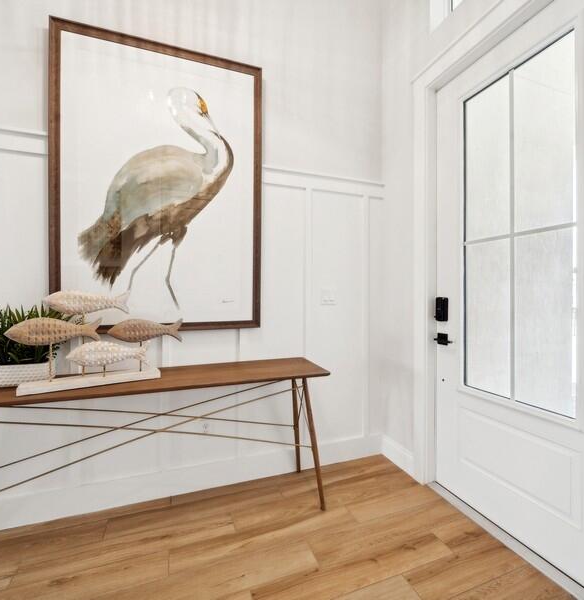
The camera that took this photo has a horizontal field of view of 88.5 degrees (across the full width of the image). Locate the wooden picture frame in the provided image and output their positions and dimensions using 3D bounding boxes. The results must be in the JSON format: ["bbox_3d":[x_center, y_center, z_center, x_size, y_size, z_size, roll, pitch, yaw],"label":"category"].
[{"bbox_3d":[-0.723,-0.637,1.732,1.100,1.635,0.040,0,0,-19],"label":"wooden picture frame"}]

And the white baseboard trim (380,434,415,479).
[{"bbox_3d":[0.731,1.085,2.093,0.018,0.147,0.315,0,0,-22],"label":"white baseboard trim"}]

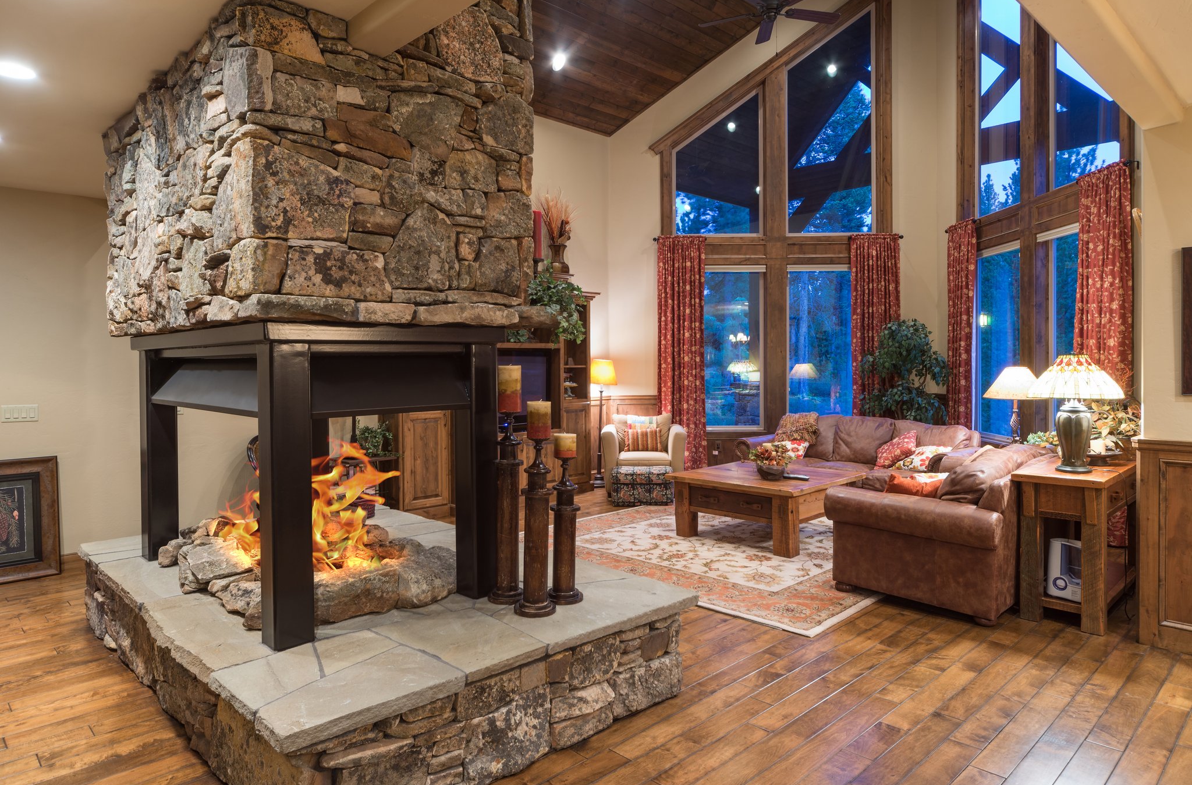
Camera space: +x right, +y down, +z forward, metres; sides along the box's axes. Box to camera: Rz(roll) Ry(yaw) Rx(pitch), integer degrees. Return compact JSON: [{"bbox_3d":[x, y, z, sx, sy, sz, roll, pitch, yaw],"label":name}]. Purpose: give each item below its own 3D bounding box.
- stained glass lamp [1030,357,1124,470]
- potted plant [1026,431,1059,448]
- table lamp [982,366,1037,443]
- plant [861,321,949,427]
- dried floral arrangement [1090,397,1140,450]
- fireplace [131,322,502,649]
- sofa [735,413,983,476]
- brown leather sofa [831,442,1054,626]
[{"bbox_3d":[2.761,0.107,4.392,0.475,0.665,0.475,0,3,0],"label":"stained glass lamp"},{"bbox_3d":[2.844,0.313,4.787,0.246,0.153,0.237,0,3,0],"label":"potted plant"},{"bbox_3d":[3.038,0.171,5.514,0.491,0.712,0.491,-2,3,-43],"label":"table lamp"},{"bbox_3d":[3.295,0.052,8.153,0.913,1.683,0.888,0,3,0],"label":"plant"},{"bbox_3d":[3.313,0.207,4.826,0.340,0.361,0.355,0,3,0],"label":"dried floral arrangement"},{"bbox_3d":[-1.353,0.286,3.522,0.976,1.109,1.804,-2,3,-43],"label":"fireplace"},{"bbox_3d":[2.461,0.694,7.338,2.072,0.844,0.992,2,4,45],"label":"sofa"},{"bbox_3d":[2.496,0.800,5.110,0.992,0.844,2.028,2,4,45],"label":"brown leather sofa"}]

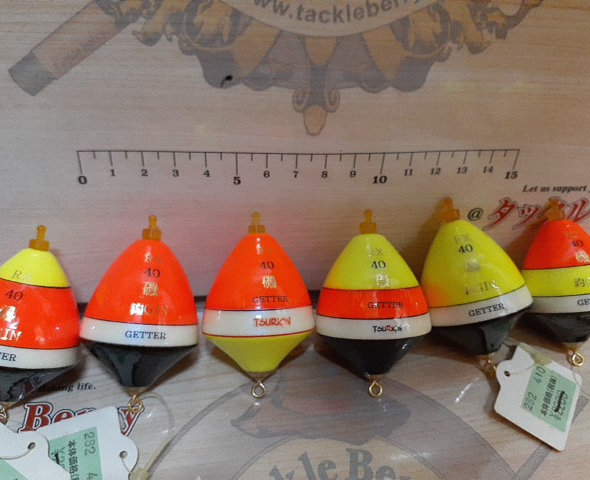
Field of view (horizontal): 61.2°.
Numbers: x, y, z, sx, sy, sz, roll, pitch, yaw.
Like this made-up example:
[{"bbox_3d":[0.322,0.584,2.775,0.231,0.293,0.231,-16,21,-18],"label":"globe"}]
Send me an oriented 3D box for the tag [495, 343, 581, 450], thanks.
[{"bbox_3d":[0.085,0.054,0.178,0.028,0.002,0.031,29,50,21],"label":"tag"}]

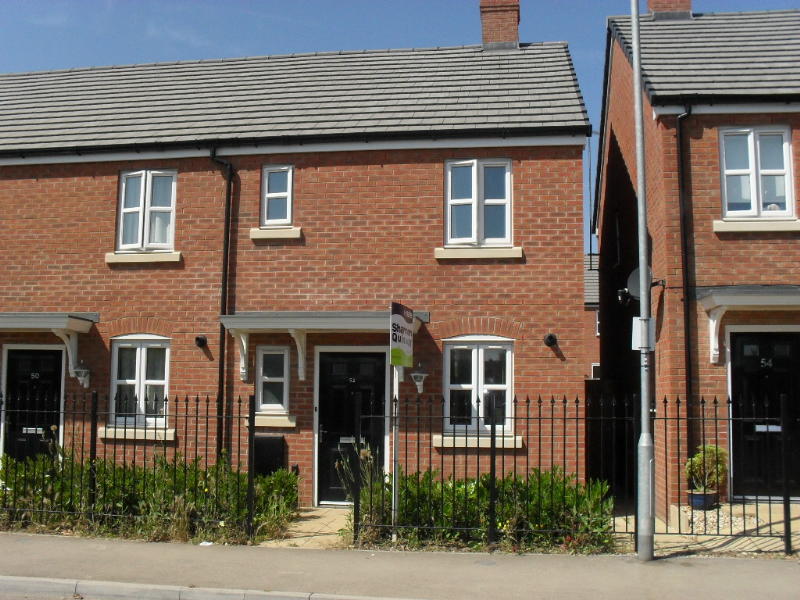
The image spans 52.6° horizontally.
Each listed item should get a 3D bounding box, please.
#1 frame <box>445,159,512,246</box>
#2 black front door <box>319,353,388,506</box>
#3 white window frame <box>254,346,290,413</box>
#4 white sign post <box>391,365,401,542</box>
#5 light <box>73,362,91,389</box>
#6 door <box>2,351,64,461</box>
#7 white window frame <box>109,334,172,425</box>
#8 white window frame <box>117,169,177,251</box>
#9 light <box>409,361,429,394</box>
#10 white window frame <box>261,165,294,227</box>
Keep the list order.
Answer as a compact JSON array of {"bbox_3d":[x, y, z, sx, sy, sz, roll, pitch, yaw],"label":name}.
[{"bbox_3d":[1.028,-1.260,10.568,0.890,1.173,0.100,0,-5,9],"label":"frame"},{"bbox_3d":[-0.634,1.673,10.598,0.904,1.966,0.070,0,-5,9],"label":"black front door"},{"bbox_3d":[-1.693,1.067,10.810,0.476,0.891,0.090,0,-5,9],"label":"white window frame"},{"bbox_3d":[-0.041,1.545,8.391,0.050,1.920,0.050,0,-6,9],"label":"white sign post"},{"bbox_3d":[-4.347,1.020,11.045,0.235,0.390,0.250,0,-5,9],"label":"light"},{"bbox_3d":[-5.147,1.683,11.318,0.849,1.978,0.070,0,-5,9],"label":"door"},{"bbox_3d":[-3.568,1.109,11.106,0.859,1.270,0.090,0,-5,9],"label":"white window frame"},{"bbox_3d":[-3.541,-1.249,11.297,0.869,1.154,0.100,0,-5,9],"label":"white window frame"},{"bbox_3d":[0.247,0.991,10.313,0.242,0.412,0.250,0,-5,9],"label":"light"},{"bbox_3d":[-1.674,-1.405,11.023,0.443,0.872,0.090,0,-5,9],"label":"white window frame"}]

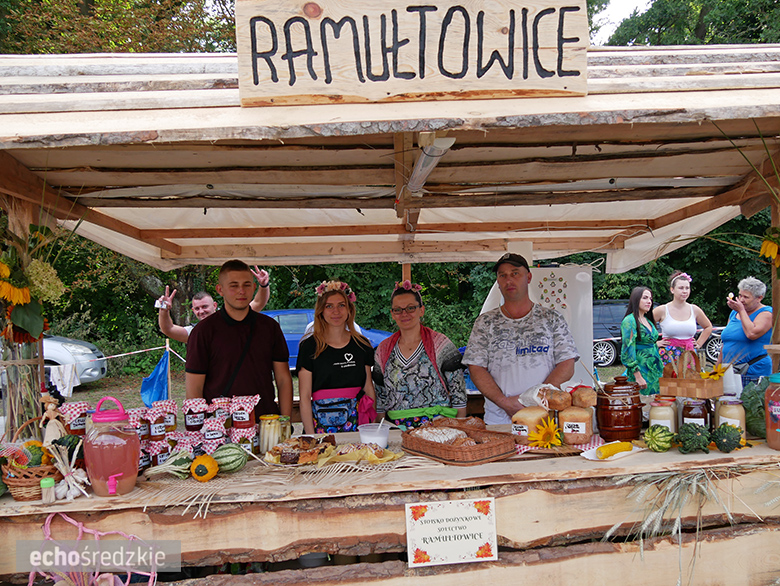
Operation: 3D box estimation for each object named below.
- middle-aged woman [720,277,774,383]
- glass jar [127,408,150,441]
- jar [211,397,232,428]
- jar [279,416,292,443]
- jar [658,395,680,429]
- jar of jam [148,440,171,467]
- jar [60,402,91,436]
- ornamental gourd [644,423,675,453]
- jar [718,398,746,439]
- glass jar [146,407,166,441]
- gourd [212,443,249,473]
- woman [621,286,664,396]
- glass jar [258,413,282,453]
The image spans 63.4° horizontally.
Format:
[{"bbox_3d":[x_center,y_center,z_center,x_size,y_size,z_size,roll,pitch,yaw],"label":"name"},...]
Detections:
[{"bbox_3d":[2.991,0.686,5.266,0.500,1.640,0.420,-1,2,41],"label":"middle-aged woman"},{"bbox_3d":[-0.958,0.502,2.410,0.090,0.112,0.090,-3,2,-37],"label":"glass jar"},{"bbox_3d":[-0.699,0.502,2.620,0.095,0.115,0.095,-3,2,-20],"label":"jar"},{"bbox_3d":[-0.454,0.582,2.680,0.075,0.117,0.075,-2,1,0],"label":"jar"},{"bbox_3d":[1.116,0.500,2.539,0.103,0.148,0.103,-2,1,14],"label":"jar"},{"bbox_3d":[-0.871,0.615,2.390,0.087,0.112,0.087,-3,2,-32],"label":"jar of jam"},{"bbox_3d":[-1.226,0.499,2.460,0.105,0.122,0.105,-3,1,-20],"label":"jar"},{"bbox_3d":[0.997,0.538,2.335,0.104,0.104,0.104,-2,1,3],"label":"ornamental gourd"},{"bbox_3d":[1.318,0.500,2.430,0.107,0.157,0.107,-1,2,36],"label":"jar"},{"bbox_3d":[-0.906,0.514,2.460,0.076,0.118,0.076,-2,1,0],"label":"glass jar"},{"bbox_3d":[-0.588,0.606,2.320,0.145,0.105,0.105,-2,1,22],"label":"gourd"},{"bbox_3d":[2.254,0.751,5.610,0.430,1.610,0.290,-3,1,-41],"label":"woman"},{"bbox_3d":[-0.491,0.578,2.580,0.087,0.140,0.087,-2,1,0],"label":"glass jar"}]

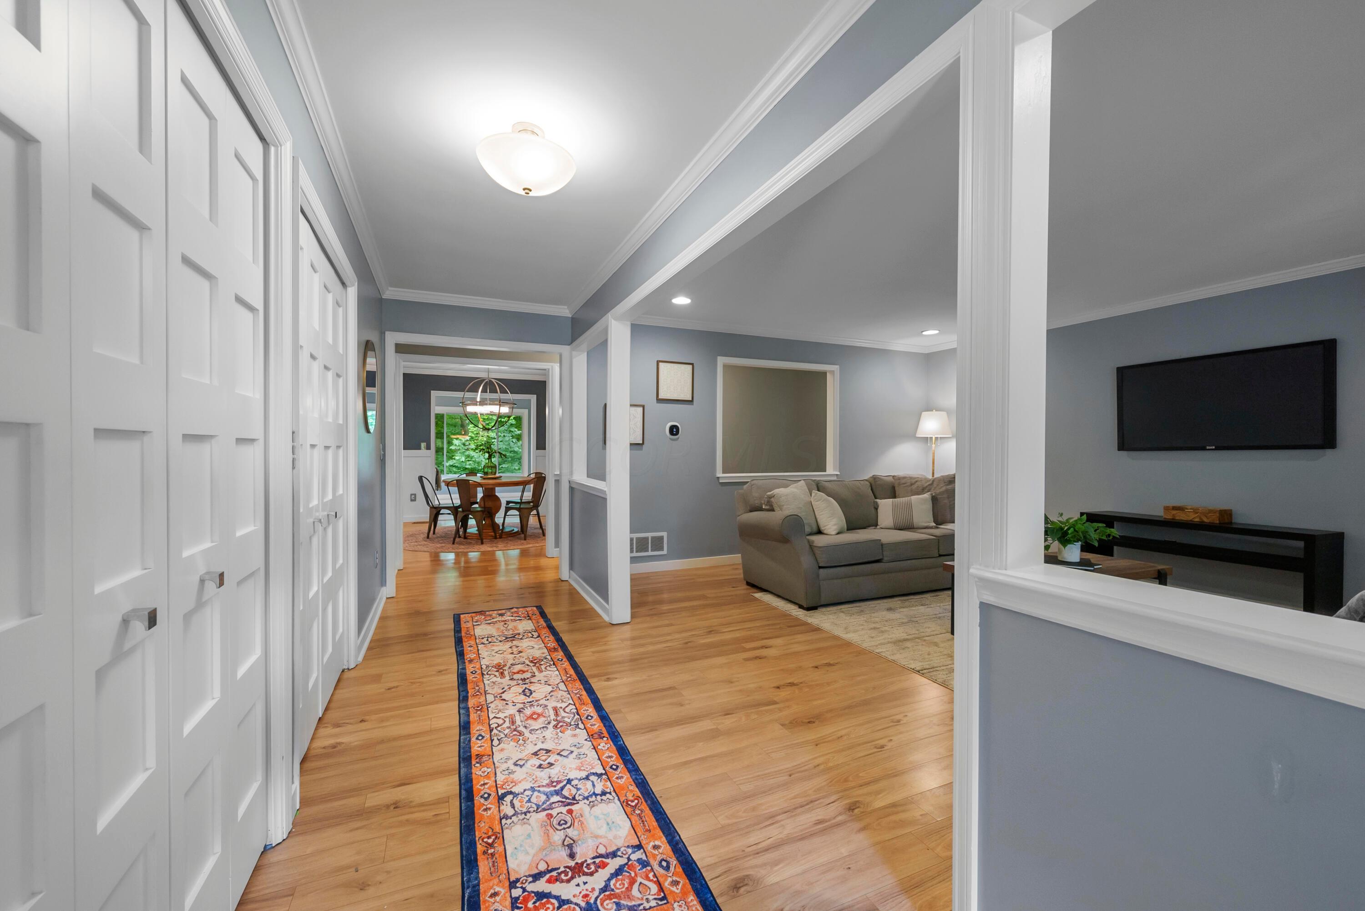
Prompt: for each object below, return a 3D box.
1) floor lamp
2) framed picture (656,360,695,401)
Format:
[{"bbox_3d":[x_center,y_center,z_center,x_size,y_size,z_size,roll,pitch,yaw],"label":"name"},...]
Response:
[{"bbox_3d":[2.923,0.306,6.174,0.374,1.653,0.374,0,1,-24],"label":"floor lamp"},{"bbox_3d":[-0.058,-0.726,5.197,0.395,0.385,0.025,0,0,-24],"label":"framed picture"}]

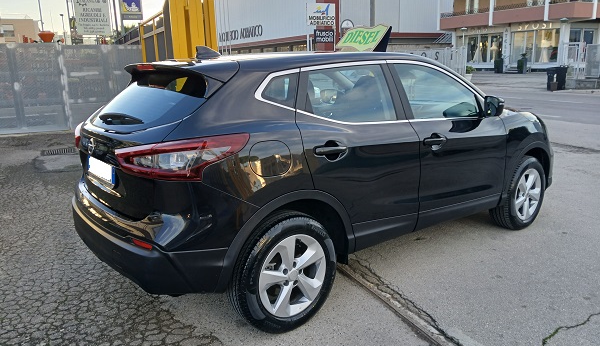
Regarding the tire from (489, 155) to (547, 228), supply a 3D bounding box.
[{"bbox_3d":[2.014,0.189,4.158,0.670,0.670,0.220,-10,16,-36],"label":"tire"}]

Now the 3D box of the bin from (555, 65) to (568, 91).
[{"bbox_3d":[11.211,-4.064,19.300,0.620,1.030,0.530,-13,18,-39],"label":"bin"}]

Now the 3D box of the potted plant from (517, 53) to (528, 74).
[{"bbox_3d":[16.291,-8.003,33.000,0.540,1.550,0.540,-7,14,-24],"label":"potted plant"}]

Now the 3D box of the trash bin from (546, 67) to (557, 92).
[{"bbox_3d":[10.701,-3.992,19.100,0.600,1.000,0.520,-13,18,-39],"label":"trash bin"}]

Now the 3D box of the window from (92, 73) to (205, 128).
[{"bbox_3d":[-0.951,-0.425,2.705,1.180,0.460,0.120,15,-22,51],"label":"window"}]

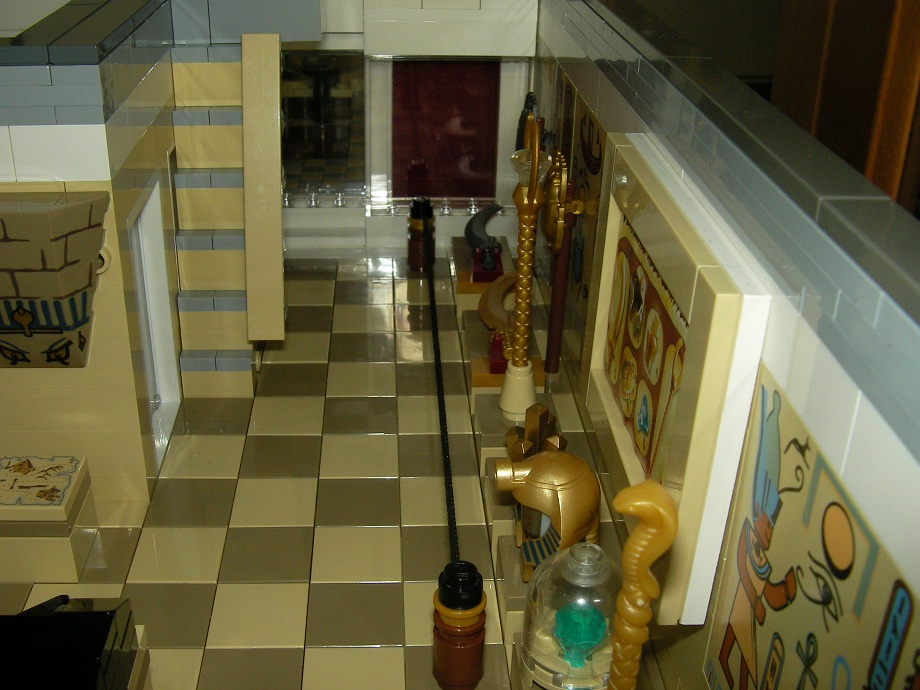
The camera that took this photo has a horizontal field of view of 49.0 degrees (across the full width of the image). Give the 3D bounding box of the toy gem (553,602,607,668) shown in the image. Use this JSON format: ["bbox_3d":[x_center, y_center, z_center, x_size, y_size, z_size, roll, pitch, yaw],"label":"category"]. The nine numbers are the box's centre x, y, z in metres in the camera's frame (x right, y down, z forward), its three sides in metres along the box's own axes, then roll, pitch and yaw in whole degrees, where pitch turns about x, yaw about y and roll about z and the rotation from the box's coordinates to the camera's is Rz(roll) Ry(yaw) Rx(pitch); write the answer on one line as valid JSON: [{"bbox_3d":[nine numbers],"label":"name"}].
[{"bbox_3d":[0.017,0.041,0.142,0.008,0.009,0.008,0,27,-5],"label":"toy gem"}]

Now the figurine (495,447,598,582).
[{"bbox_3d":[0.014,0.027,0.161,0.017,0.021,0.013,0,27,-5],"label":"figurine"}]

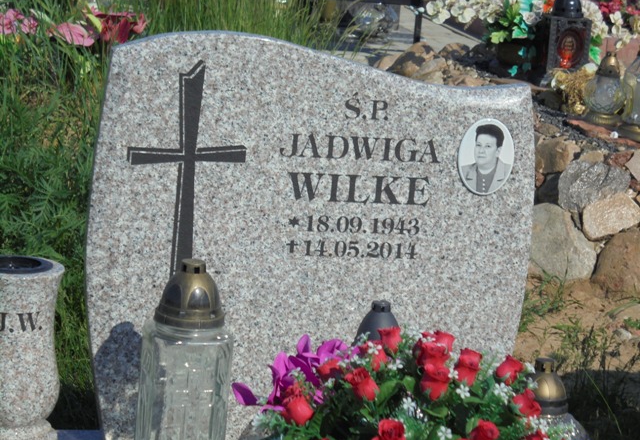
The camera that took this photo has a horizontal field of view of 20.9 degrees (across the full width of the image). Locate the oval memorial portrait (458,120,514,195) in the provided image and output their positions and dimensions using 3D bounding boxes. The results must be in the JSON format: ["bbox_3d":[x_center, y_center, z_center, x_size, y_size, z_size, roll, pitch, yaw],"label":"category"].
[{"bbox_3d":[0.258,-0.098,2.690,0.090,0.120,0.010,2,9,-13],"label":"oval memorial portrait"}]

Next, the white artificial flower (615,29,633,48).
[{"bbox_3d":[0.891,-0.533,5.100,0.055,0.057,0.040,9,13,19],"label":"white artificial flower"}]

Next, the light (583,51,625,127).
[{"bbox_3d":[0.799,-0.368,4.850,0.117,0.203,0.117,4,12,-1],"label":"light"}]

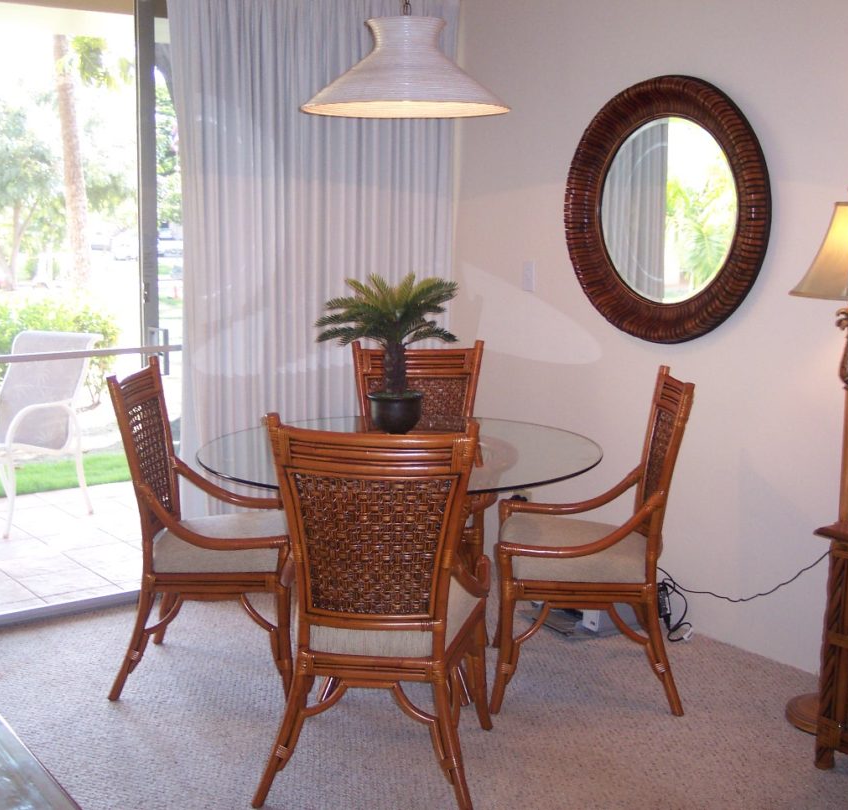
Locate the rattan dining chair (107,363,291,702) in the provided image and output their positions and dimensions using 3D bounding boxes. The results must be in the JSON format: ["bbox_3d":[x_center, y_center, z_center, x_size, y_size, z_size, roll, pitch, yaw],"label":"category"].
[{"bbox_3d":[-0.642,0.363,3.707,0.565,0.980,0.575,1,9,2],"label":"rattan dining chair"}]

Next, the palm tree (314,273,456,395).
[{"bbox_3d":[-0.115,-0.221,3.735,0.447,0.379,0.447,1,9,0],"label":"palm tree"}]

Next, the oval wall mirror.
[{"bbox_3d":[0.807,-0.677,4.119,0.075,0.910,0.910,-6,11,-36],"label":"oval wall mirror"}]

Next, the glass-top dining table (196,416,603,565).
[{"bbox_3d":[-0.079,0.494,3.668,1.216,0.740,1.216,1,9,0],"label":"glass-top dining table"}]

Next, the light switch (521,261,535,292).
[{"bbox_3d":[0.411,-0.509,4.690,0.012,0.115,0.071,-6,11,-37],"label":"light switch"}]

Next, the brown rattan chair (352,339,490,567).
[{"bbox_3d":[-0.041,0.285,4.207,0.584,0.975,0.576,1,9,3],"label":"brown rattan chair"}]

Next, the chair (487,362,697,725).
[{"bbox_3d":[0.498,0.383,3.654,0.565,0.980,0.575,1,9,3],"label":"chair"}]

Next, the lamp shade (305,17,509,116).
[{"bbox_3d":[-0.050,-0.974,3.408,0.608,0.252,0.608,1,9,0],"label":"lamp shade"}]

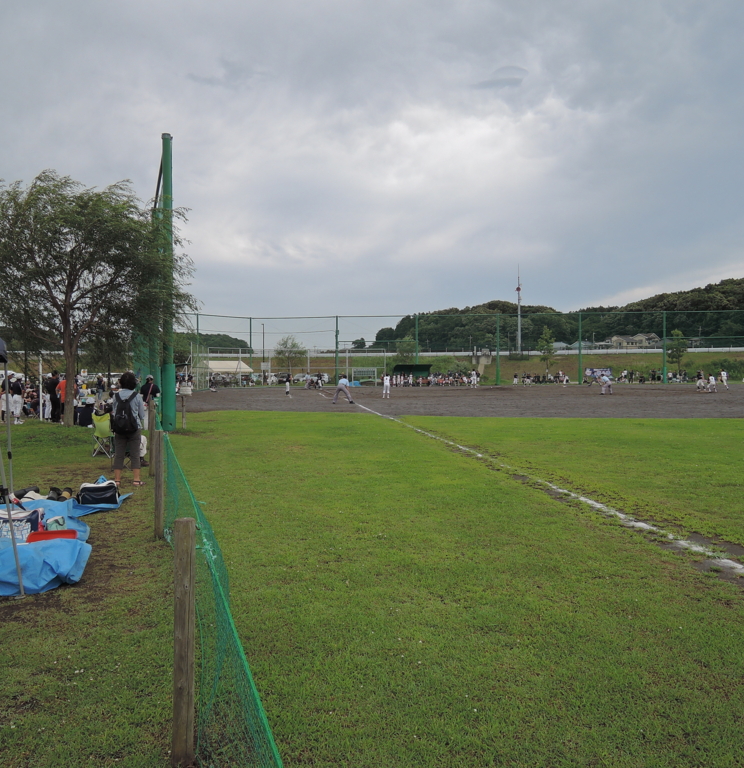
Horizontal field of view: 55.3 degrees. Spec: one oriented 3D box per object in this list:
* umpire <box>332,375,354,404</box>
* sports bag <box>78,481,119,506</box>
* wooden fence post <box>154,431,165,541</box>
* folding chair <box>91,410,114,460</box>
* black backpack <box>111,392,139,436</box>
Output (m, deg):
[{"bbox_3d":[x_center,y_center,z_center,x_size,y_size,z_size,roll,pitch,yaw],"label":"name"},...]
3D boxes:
[{"bbox_3d":[-1.439,0.283,36.500,1.050,1.470,0.750,0,1,3],"label":"umpire"},{"bbox_3d":[-3.330,1.329,8.660,0.480,0.260,0.230,0,1,0],"label":"sports bag"},{"bbox_3d":[-2.053,0.971,6.860,0.088,1.035,0.088,0,1,0],"label":"wooden fence post"},{"bbox_3d":[-5.048,0.970,13.500,0.500,0.860,0.500,0,1,21],"label":"folding chair"},{"bbox_3d":[-3.451,0.426,9.920,0.360,0.550,0.220,0,1,-1],"label":"black backpack"}]

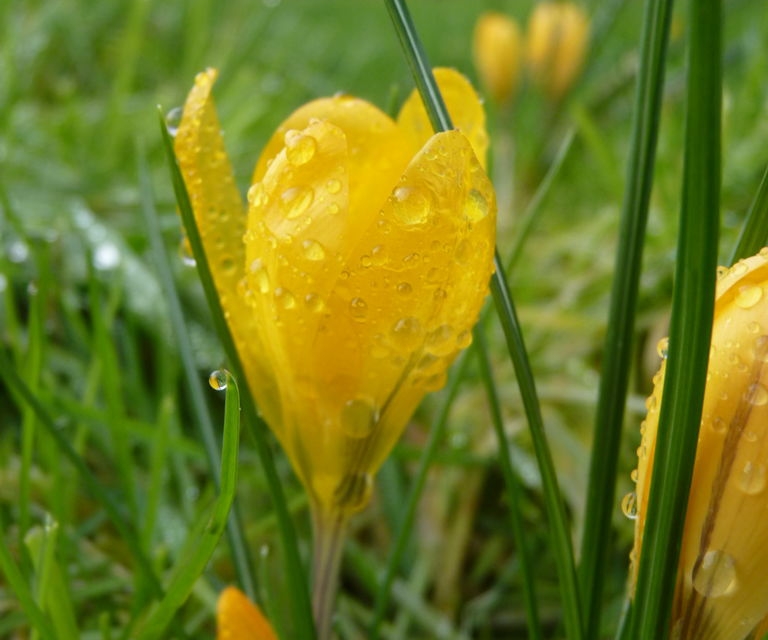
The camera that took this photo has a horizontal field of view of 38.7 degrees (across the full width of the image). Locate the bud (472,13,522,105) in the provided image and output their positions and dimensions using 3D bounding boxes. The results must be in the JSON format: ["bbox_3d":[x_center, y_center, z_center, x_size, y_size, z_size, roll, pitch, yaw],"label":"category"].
[{"bbox_3d":[0.042,-0.096,0.400,0.017,0.032,0.017,0,18,0],"label":"bud"}]

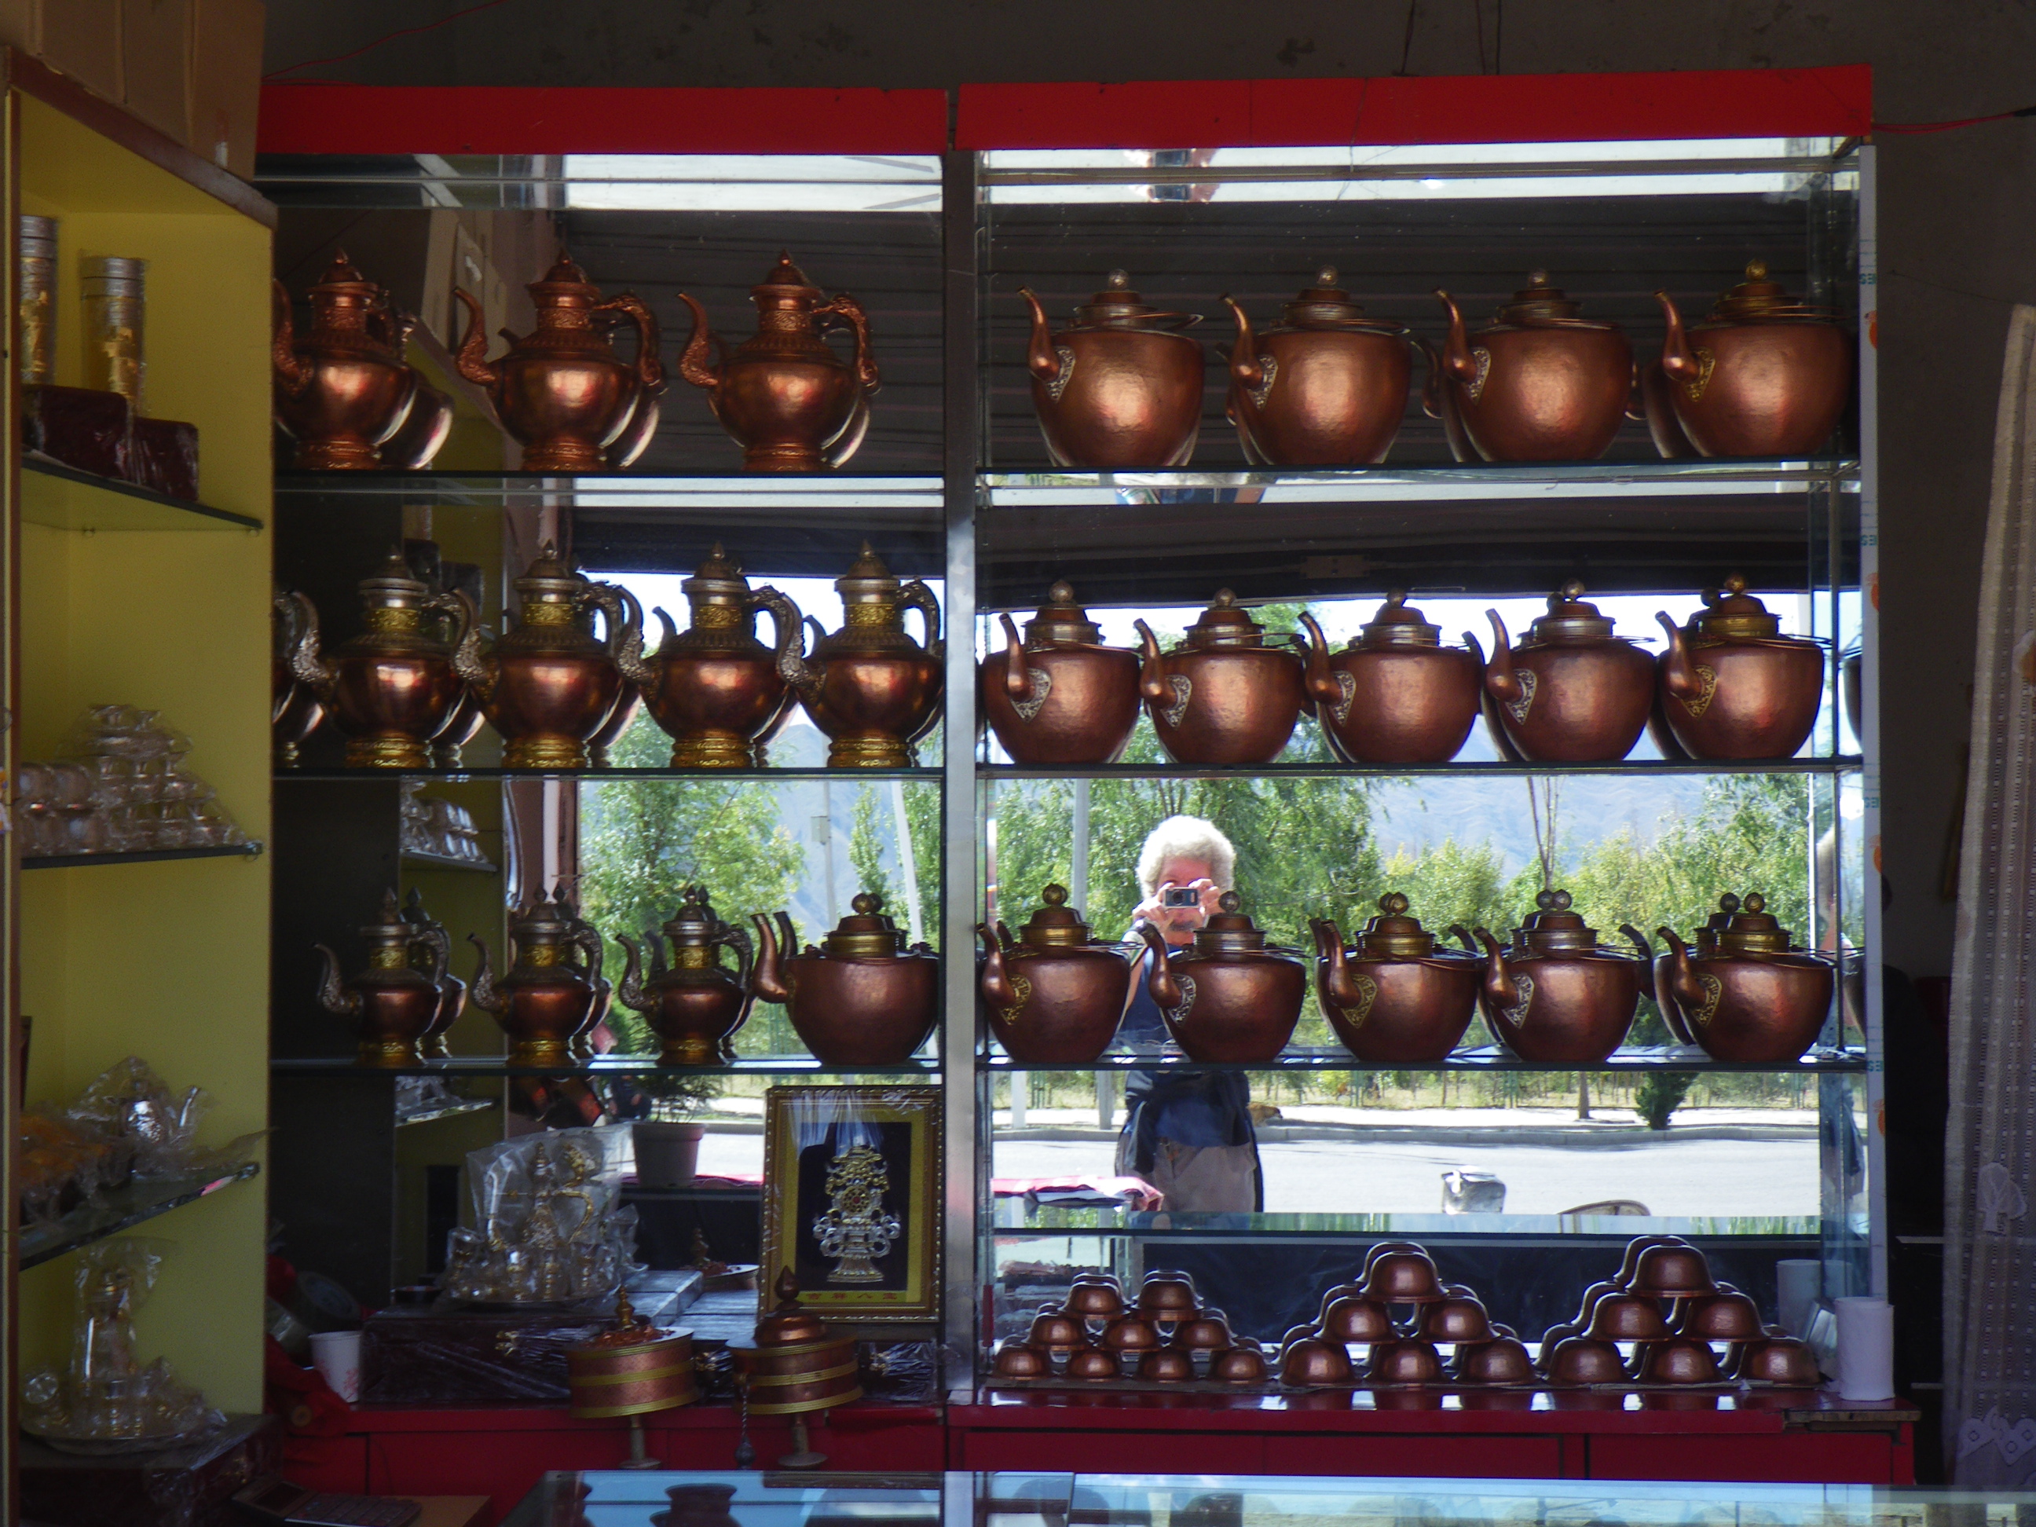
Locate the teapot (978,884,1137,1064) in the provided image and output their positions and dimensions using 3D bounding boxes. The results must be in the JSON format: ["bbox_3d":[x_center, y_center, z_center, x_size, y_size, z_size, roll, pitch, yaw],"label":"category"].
[{"bbox_3d":[0.036,0.259,4.481,0.182,0.218,0.223,-2,-3,40],"label":"teapot"}]

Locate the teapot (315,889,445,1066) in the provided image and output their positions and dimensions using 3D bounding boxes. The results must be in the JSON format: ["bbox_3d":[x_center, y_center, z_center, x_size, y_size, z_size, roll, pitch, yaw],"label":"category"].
[{"bbox_3d":[-0.770,0.260,4.448,0.123,0.211,0.211,-2,-2,38],"label":"teapot"}]

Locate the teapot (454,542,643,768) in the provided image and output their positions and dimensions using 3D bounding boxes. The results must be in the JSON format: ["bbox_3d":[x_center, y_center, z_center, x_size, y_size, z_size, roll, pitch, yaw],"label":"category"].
[{"bbox_3d":[-0.579,-0.131,4.432,0.177,0.279,0.256,-2,-2,44],"label":"teapot"}]

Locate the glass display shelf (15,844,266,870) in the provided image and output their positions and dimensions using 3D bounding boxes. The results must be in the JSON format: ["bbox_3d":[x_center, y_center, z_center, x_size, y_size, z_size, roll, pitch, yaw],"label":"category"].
[{"bbox_3d":[-0.998,0.095,3.758,0.220,0.009,0.870,0,0,3],"label":"glass display shelf"}]

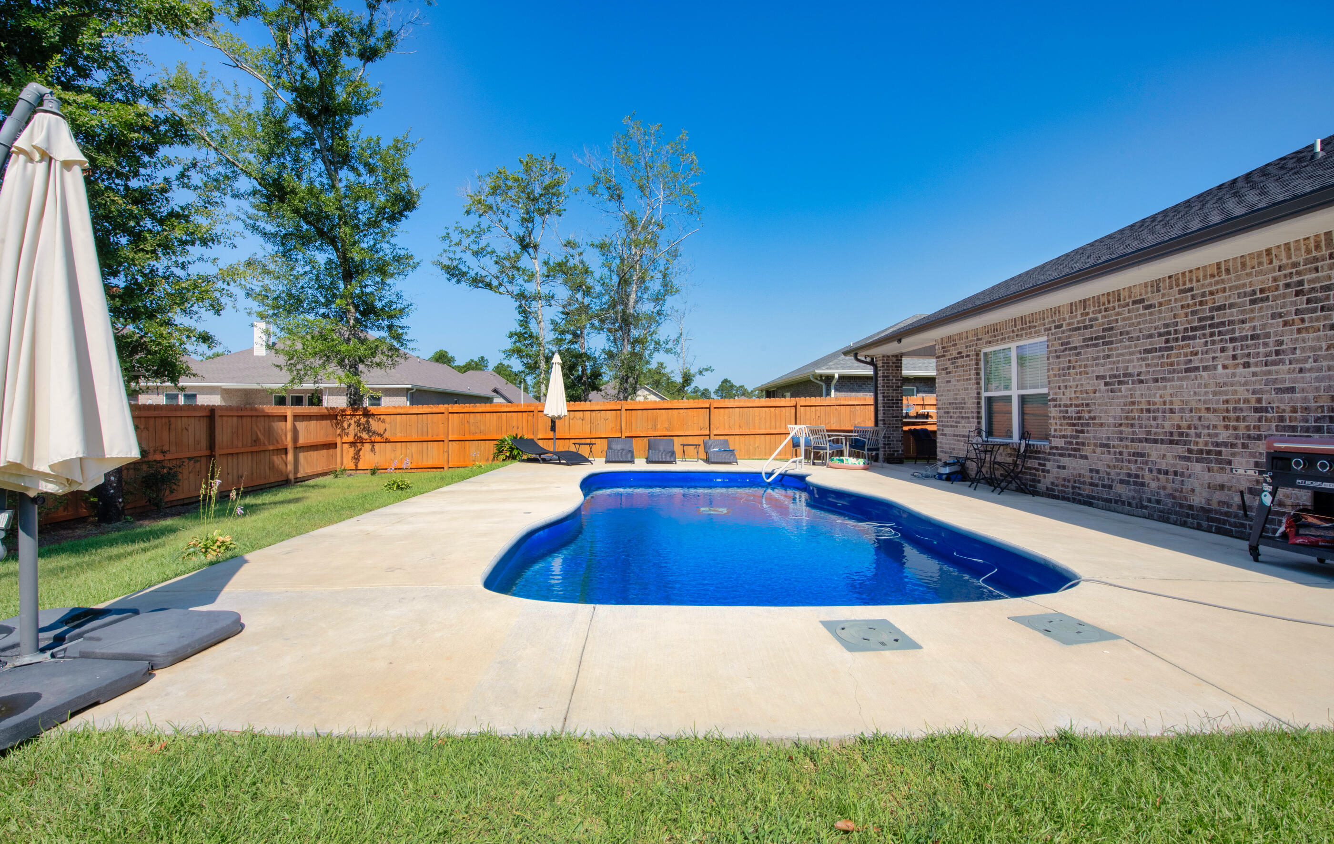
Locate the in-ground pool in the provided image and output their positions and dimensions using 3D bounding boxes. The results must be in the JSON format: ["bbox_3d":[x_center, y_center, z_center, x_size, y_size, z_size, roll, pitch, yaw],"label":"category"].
[{"bbox_3d":[0.790,1.774,7.940,4.500,1.450,8.700,0,1,-1],"label":"in-ground pool"}]

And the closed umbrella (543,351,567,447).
[{"bbox_3d":[-2.830,-0.400,15.000,0.600,2.680,0.600,0,1,-1],"label":"closed umbrella"}]

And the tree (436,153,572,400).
[{"bbox_3d":[-7.450,-5.650,27.000,6.200,13.200,5.600,0,1,-1],"label":"tree"}]

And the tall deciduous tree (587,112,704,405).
[{"bbox_3d":[-1.070,-6.200,26.000,5.100,14.400,5.000,0,1,-1],"label":"tall deciduous tree"}]

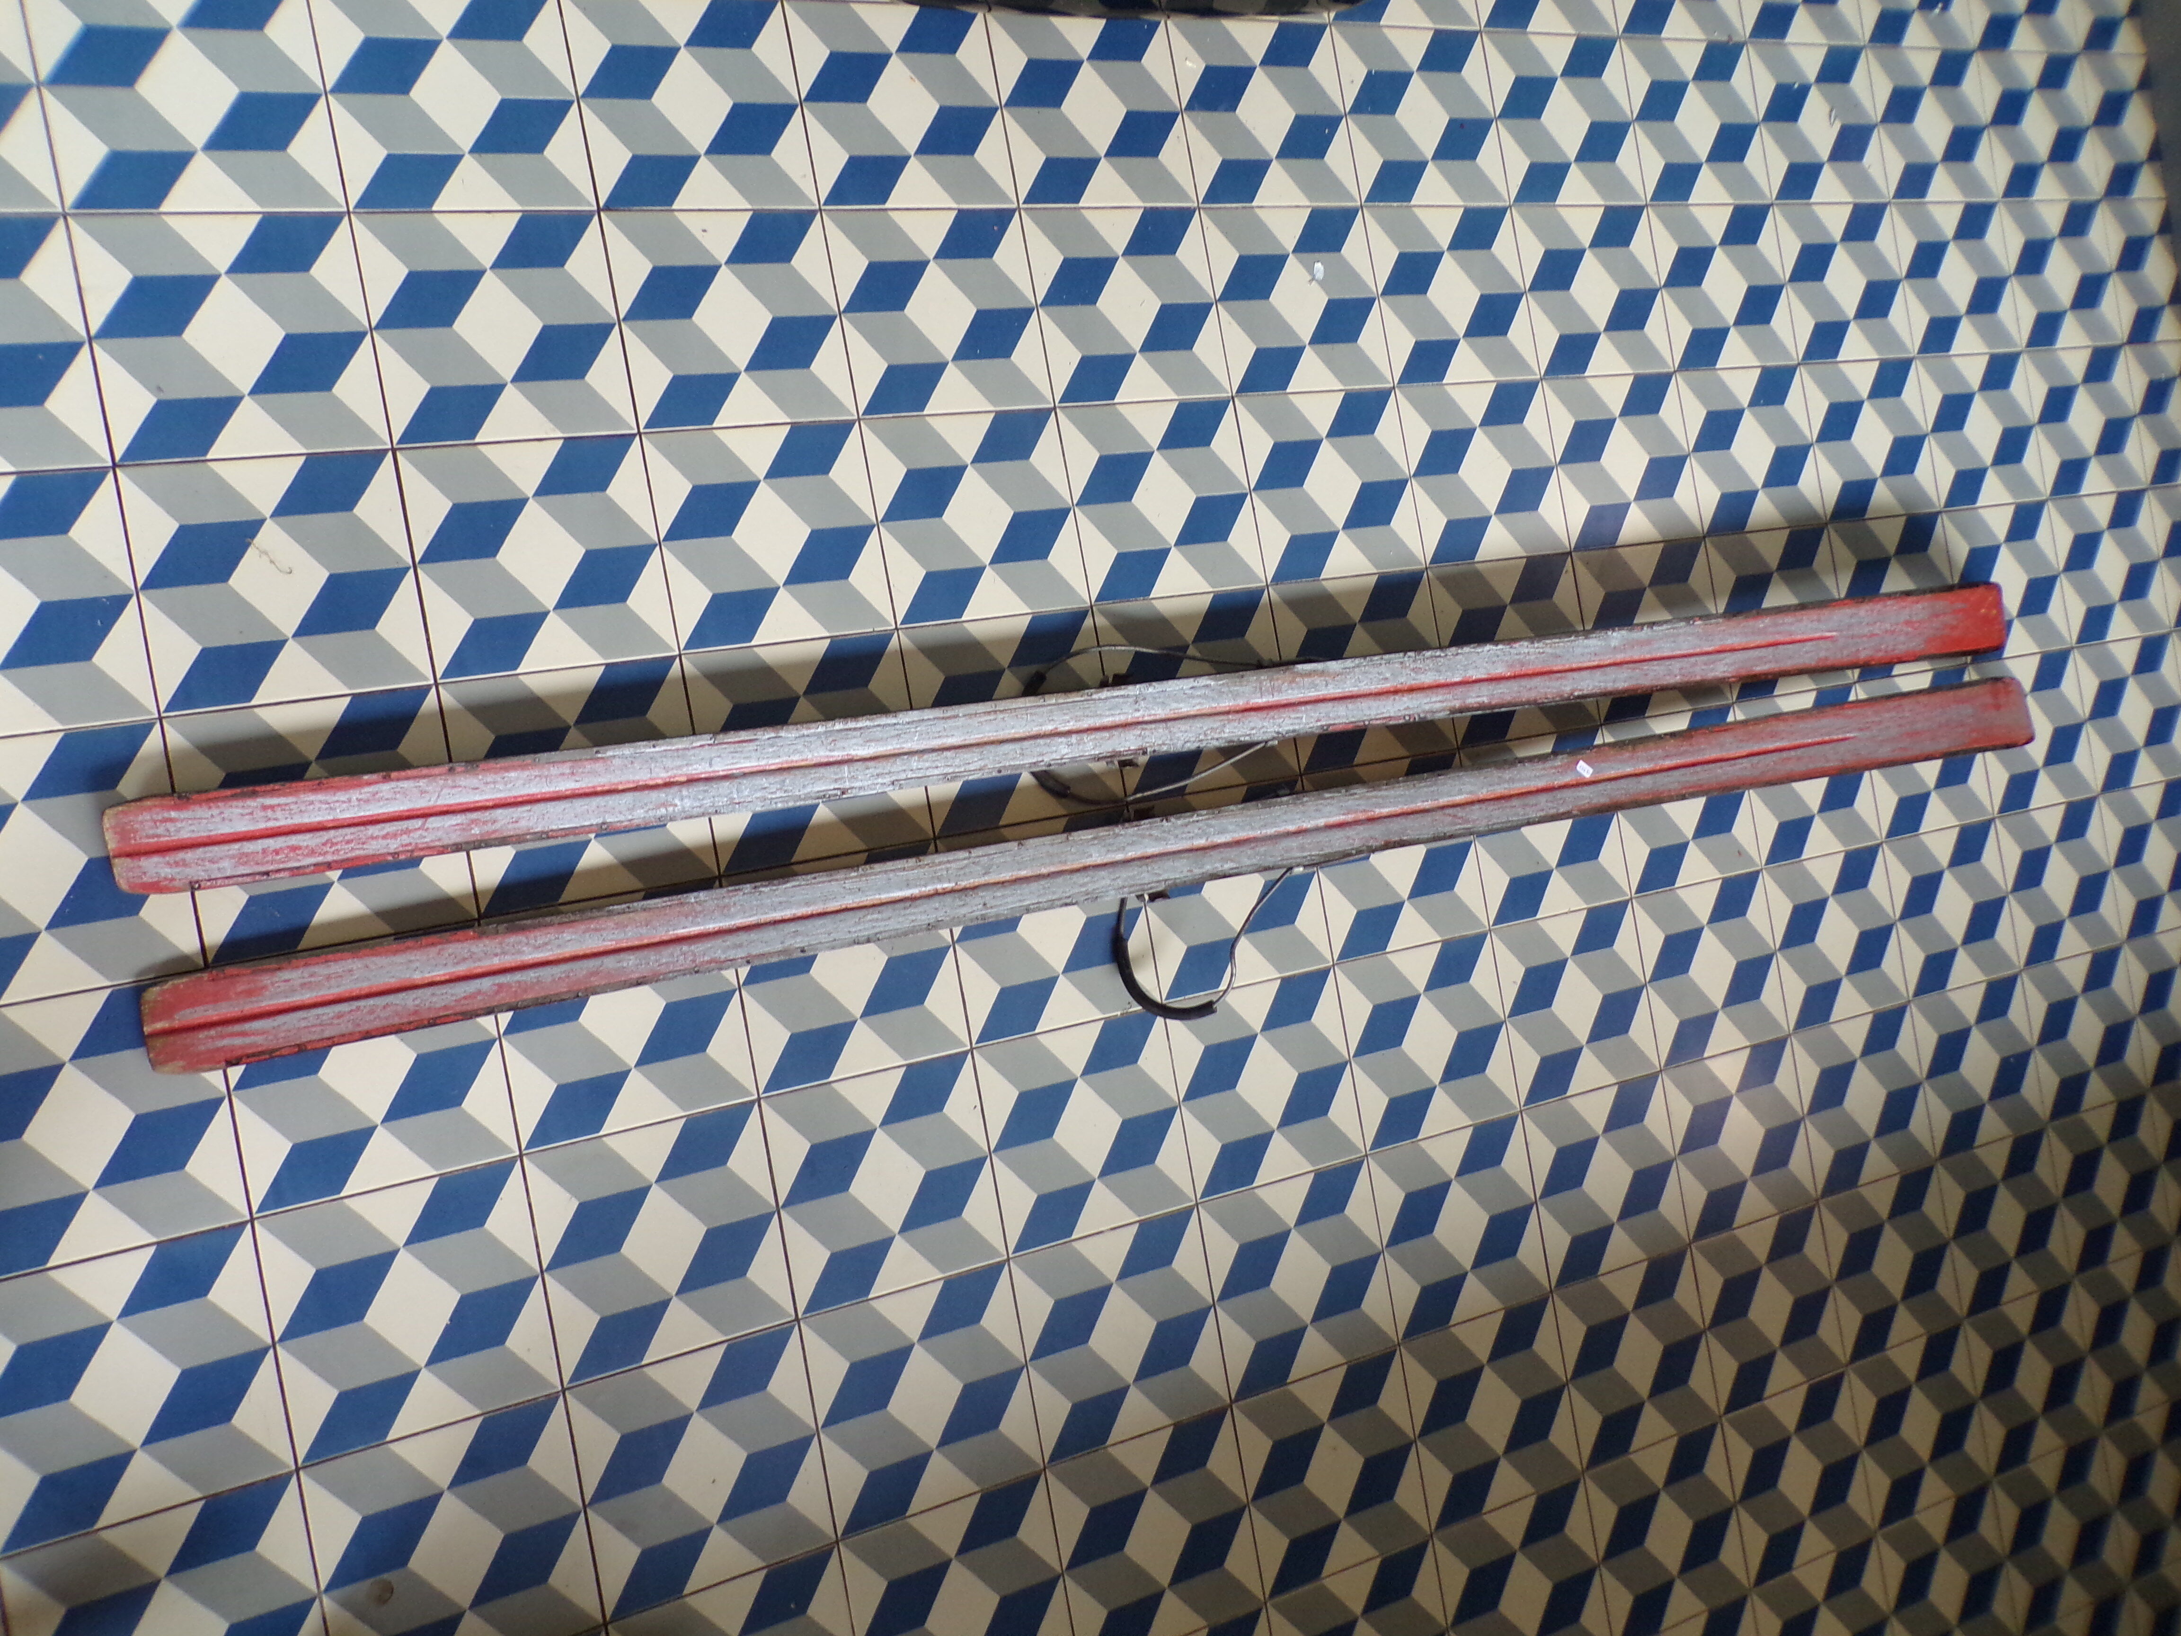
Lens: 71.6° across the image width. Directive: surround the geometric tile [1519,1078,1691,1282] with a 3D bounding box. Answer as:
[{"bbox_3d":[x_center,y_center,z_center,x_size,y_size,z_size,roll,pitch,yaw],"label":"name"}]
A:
[{"bbox_3d":[0.575,0.403,1.690,0.200,0.012,0.200,-10,90,-22],"label":"geometric tile"}]

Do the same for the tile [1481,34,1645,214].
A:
[{"bbox_3d":[0.544,-0.807,1.759,0.198,0.012,0.198,-10,90,-22],"label":"tile"}]

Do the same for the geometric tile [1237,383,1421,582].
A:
[{"bbox_3d":[0.256,-0.353,1.611,0.200,0.010,0.200,-10,90,-22],"label":"geometric tile"}]

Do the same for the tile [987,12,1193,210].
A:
[{"bbox_3d":[0.005,-0.716,1.535,0.200,0.012,0.200,-10,90,-22],"label":"tile"}]

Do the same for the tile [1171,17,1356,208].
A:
[{"bbox_3d":[0.187,-0.748,1.611,0.200,0.012,0.200,-10,90,-22],"label":"tile"}]

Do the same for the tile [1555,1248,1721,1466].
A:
[{"bbox_3d":[0.609,0.599,1.689,0.200,0.015,0.200,-10,90,-22],"label":"tile"}]

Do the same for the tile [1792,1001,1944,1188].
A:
[{"bbox_3d":[0.939,0.338,1.841,0.200,0.015,0.200,-10,90,-22],"label":"tile"}]

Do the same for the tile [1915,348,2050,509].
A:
[{"bbox_3d":[1.168,-0.512,1.989,0.200,0.010,0.200,-10,90,-22],"label":"tile"}]

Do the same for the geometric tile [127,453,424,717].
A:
[{"bbox_3d":[-0.659,-0.194,1.230,0.198,0.012,0.198,-10,90,-22],"label":"geometric tile"}]

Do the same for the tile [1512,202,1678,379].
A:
[{"bbox_3d":[0.587,-0.614,1.762,0.200,0.010,0.200,-10,90,-22],"label":"tile"}]

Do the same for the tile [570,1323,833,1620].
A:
[{"bbox_3d":[-0.336,0.562,1.309,0.200,0.012,0.200,-10,90,-22],"label":"tile"}]

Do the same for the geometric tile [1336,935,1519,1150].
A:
[{"bbox_3d":[0.359,0.238,1.612,0.200,0.010,0.200,-10,90,-22],"label":"geometric tile"}]

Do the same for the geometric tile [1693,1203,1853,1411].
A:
[{"bbox_3d":[0.792,0.569,1.764,0.200,0.010,0.200,-10,90,-22],"label":"geometric tile"}]

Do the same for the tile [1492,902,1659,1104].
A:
[{"bbox_3d":[0.540,0.205,1.688,0.200,0.015,0.200,-10,90,-22],"label":"tile"}]

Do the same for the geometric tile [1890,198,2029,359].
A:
[{"bbox_3d":[1.143,-0.711,1.995,0.198,0.012,0.198,-10,90,-22],"label":"geometric tile"}]

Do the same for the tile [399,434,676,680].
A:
[{"bbox_3d":[-0.474,-0.227,1.307,0.198,0.012,0.198,-10,90,-22],"label":"tile"}]

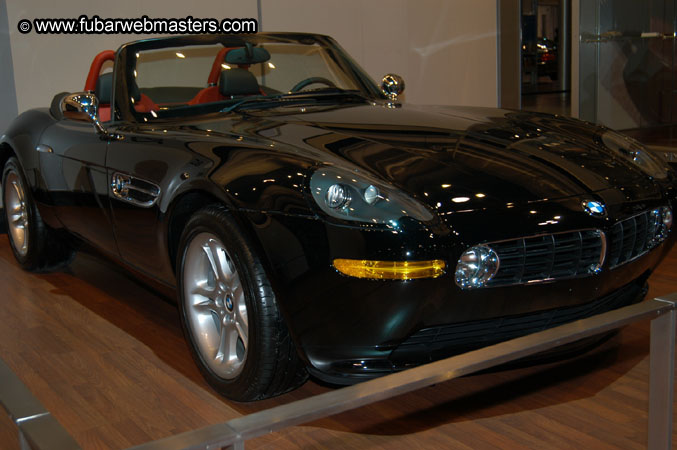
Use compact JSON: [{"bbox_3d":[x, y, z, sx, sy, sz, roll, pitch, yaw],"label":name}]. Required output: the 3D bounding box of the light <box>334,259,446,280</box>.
[{"bbox_3d":[0.151,0.120,2.554,0.312,0.050,0.070,-2,11,3],"label":"light"}]

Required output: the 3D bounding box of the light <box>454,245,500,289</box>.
[{"bbox_3d":[0.393,0.115,2.572,0.120,0.117,0.080,-7,11,-17],"label":"light"}]

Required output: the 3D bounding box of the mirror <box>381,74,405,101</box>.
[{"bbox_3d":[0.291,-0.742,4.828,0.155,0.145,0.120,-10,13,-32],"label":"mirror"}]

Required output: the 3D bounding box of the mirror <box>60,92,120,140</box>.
[{"bbox_3d":[-1.087,-0.476,3.931,0.210,0.190,0.150,-10,13,-32],"label":"mirror"}]

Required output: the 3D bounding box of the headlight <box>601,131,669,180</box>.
[{"bbox_3d":[1.075,-0.256,3.259,0.250,0.155,0.390,-10,13,-32],"label":"headlight"}]

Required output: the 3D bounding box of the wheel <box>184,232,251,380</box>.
[{"bbox_3d":[-0.340,0.252,2.980,0.170,0.488,0.488,-10,13,-31],"label":"wheel"}]

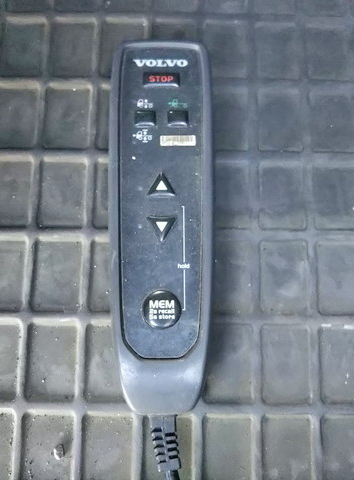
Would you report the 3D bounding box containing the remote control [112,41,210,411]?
[{"bbox_3d":[-0.008,-0.015,0.292,0.055,0.028,0.200,-1,76,0],"label":"remote control"}]

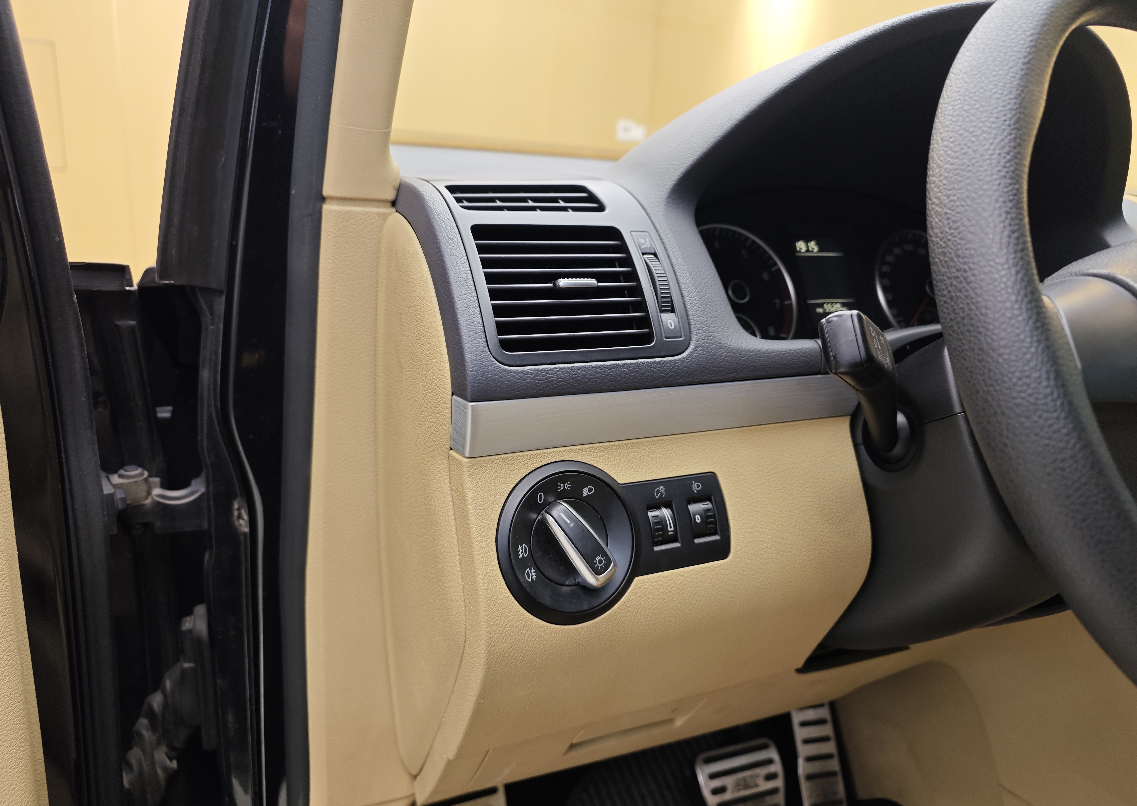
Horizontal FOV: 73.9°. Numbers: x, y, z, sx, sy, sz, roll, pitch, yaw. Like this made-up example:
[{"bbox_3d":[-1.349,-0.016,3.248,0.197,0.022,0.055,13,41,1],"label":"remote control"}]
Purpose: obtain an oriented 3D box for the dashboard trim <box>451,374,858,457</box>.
[{"bbox_3d":[0.058,0.002,0.412,0.246,0.029,0.025,-5,15,-24],"label":"dashboard trim"}]

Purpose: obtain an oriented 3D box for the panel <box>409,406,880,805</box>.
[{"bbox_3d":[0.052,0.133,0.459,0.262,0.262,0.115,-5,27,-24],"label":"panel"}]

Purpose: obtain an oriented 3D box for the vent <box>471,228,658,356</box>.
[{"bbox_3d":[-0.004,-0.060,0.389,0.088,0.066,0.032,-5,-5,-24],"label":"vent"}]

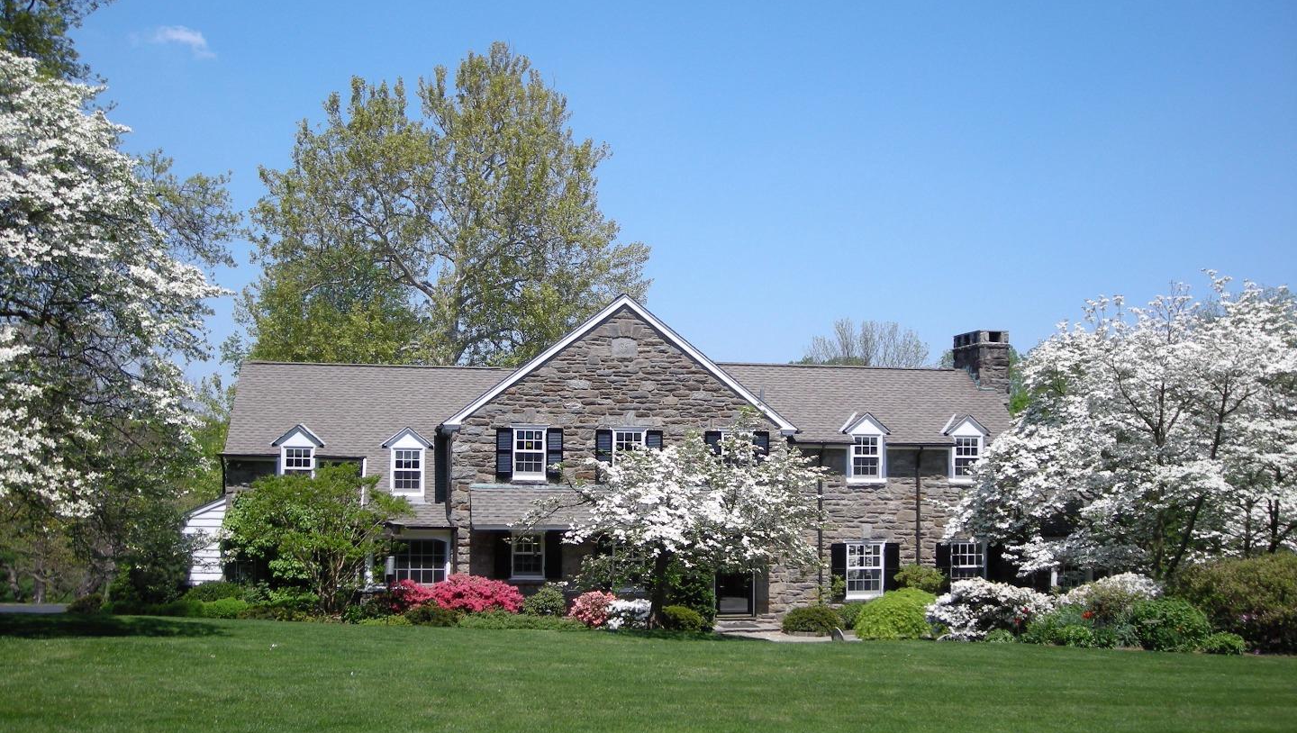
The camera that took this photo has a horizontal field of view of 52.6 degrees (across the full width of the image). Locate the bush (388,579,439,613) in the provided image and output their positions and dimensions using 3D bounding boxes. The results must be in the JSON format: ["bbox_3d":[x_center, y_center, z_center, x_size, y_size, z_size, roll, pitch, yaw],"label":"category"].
[{"bbox_3d":[-5.928,5.801,33.000,1.280,0.880,1.100,2,-4,-12],"label":"bush"}]

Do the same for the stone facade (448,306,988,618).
[{"bbox_3d":[2.116,2.667,35.578,15.019,8.549,1.000,1,-6,-11],"label":"stone facade"}]

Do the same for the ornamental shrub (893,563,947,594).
[{"bbox_3d":[7.413,5.967,36.000,1.450,1.100,1.200,2,-4,-12],"label":"ornamental shrub"}]

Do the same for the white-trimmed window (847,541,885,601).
[{"bbox_3d":[5.938,5.617,36.113,1.131,1.598,0.150,1,-6,-11],"label":"white-trimmed window"}]

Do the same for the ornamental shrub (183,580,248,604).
[{"bbox_3d":[-11.145,5.846,33.700,1.640,0.720,1.200,2,-4,-12],"label":"ornamental shrub"}]

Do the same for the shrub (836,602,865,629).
[{"bbox_3d":[5.345,6.584,34.500,0.900,0.740,0.850,1,-4,-10],"label":"shrub"}]

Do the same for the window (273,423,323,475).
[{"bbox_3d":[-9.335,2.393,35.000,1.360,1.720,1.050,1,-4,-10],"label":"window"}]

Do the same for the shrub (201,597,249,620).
[{"bbox_3d":[-10.517,6.008,32.600,1.161,0.537,1.000,1,-6,-11],"label":"shrub"}]

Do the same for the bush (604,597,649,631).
[{"bbox_3d":[-0.491,6.008,31.800,1.050,0.800,0.950,2,-4,-12],"label":"bush"}]

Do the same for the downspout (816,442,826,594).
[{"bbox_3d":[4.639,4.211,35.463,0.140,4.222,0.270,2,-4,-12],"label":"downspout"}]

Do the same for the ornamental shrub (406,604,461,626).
[{"bbox_3d":[-4.898,5.672,29.900,1.320,0.530,1.050,1,-4,-10],"label":"ornamental shrub"}]

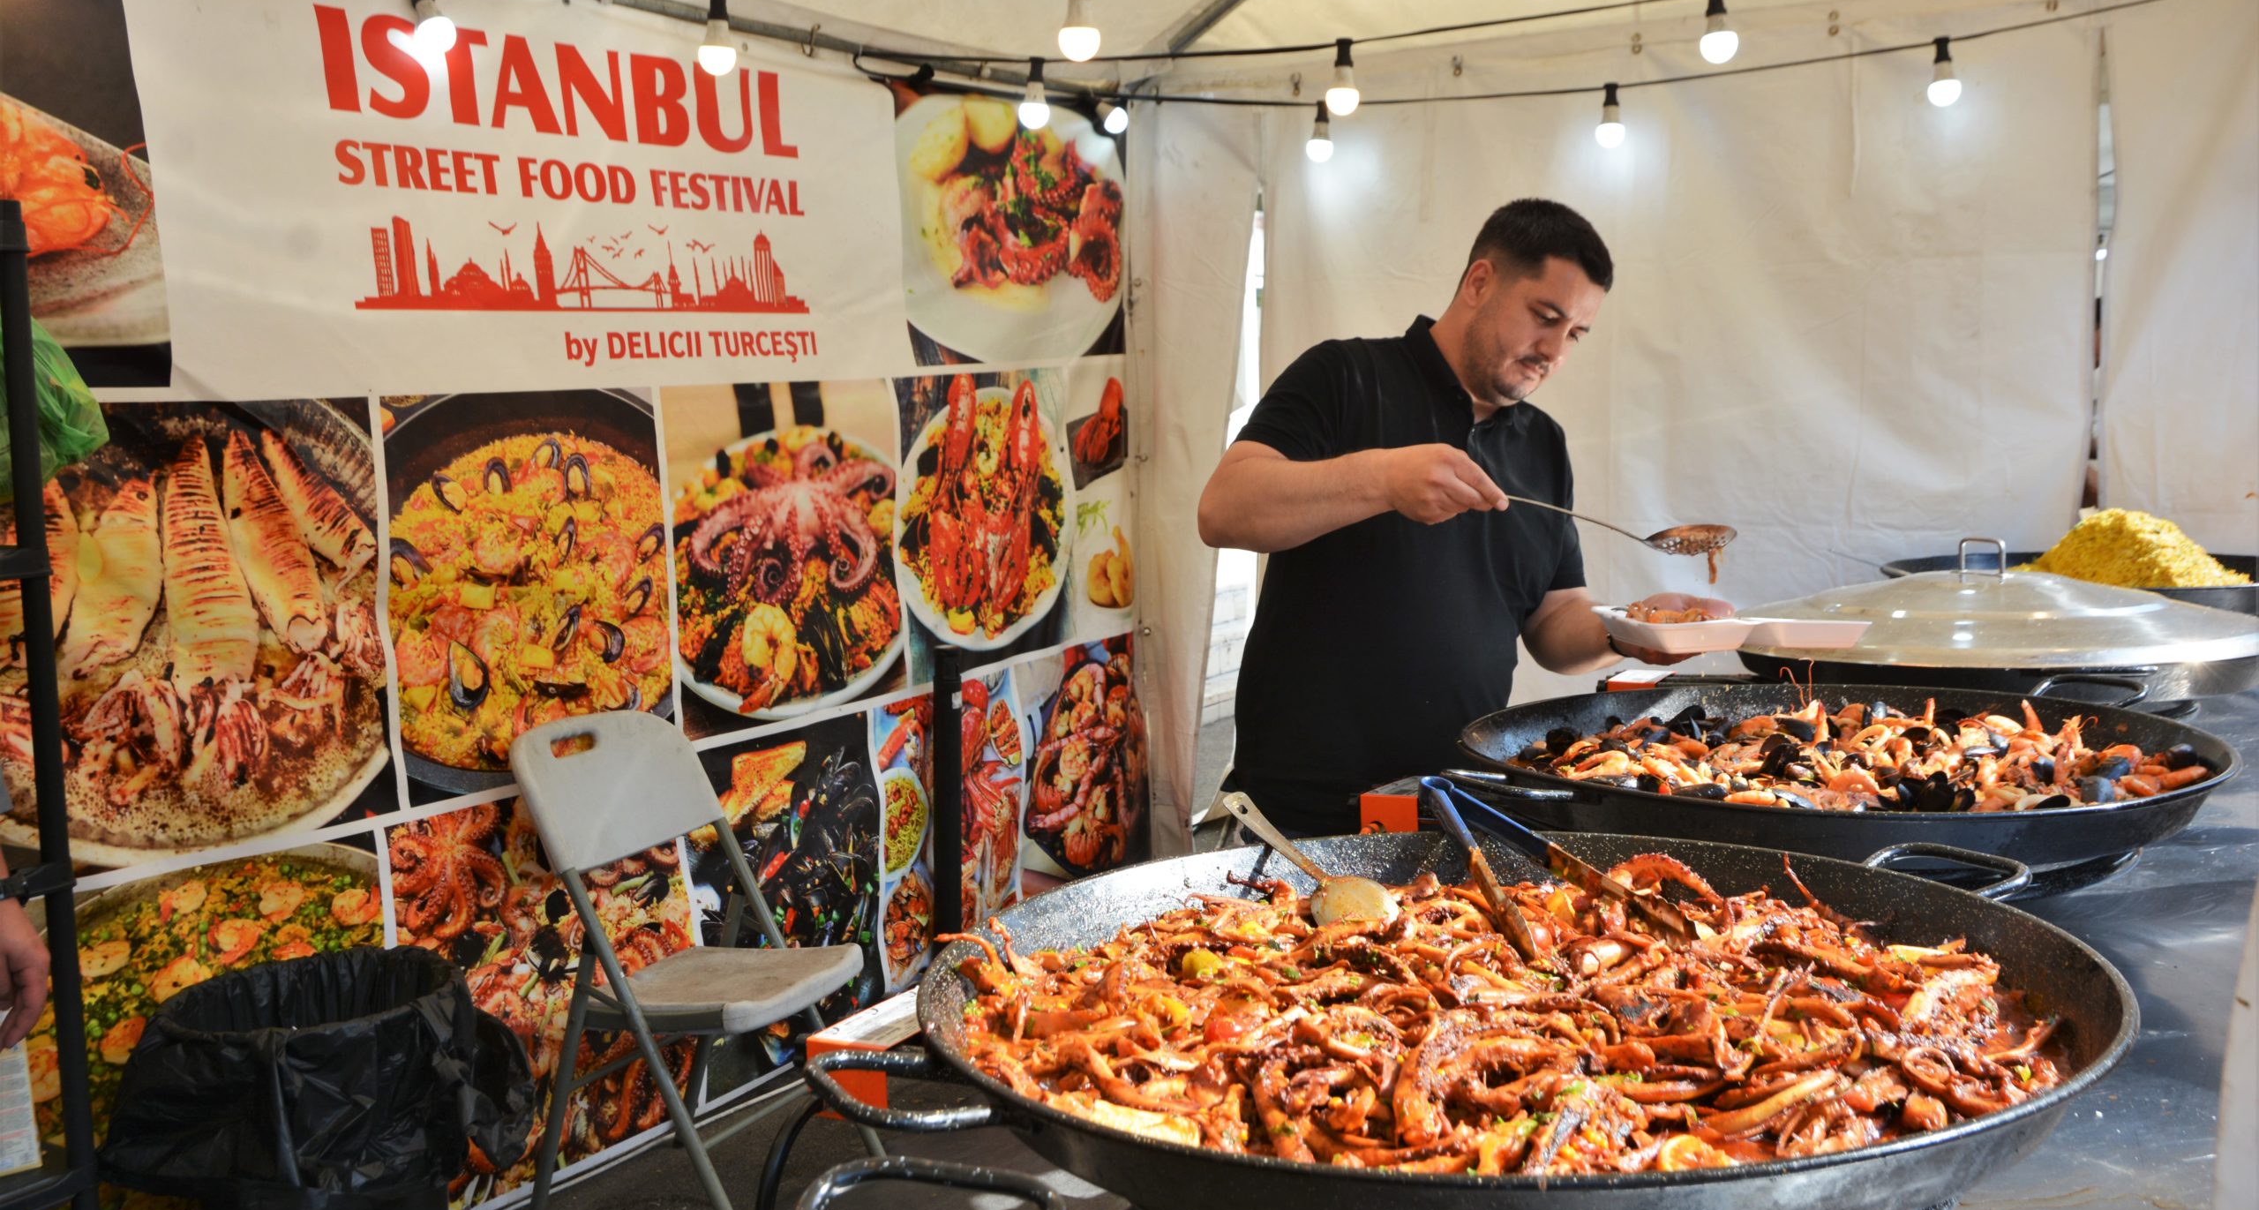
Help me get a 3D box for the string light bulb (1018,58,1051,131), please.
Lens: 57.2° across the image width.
[{"bbox_3d":[-0.189,-1.009,4.099,0.060,0.138,0.060,-2,7,0],"label":"string light bulb"}]

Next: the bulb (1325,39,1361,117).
[{"bbox_3d":[0.383,-0.948,3.727,0.060,0.136,0.060,-2,7,0],"label":"bulb"}]

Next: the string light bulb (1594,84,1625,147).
[{"bbox_3d":[1.014,-1.035,4.371,0.060,0.135,0.060,3,8,33],"label":"string light bulb"}]

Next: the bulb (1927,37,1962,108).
[{"bbox_3d":[1.575,-1.027,3.999,0.060,0.133,0.060,3,8,33],"label":"bulb"}]

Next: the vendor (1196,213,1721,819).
[{"bbox_3d":[0.417,0.305,2.666,0.600,1.650,0.580,-8,9,-42],"label":"vendor"}]

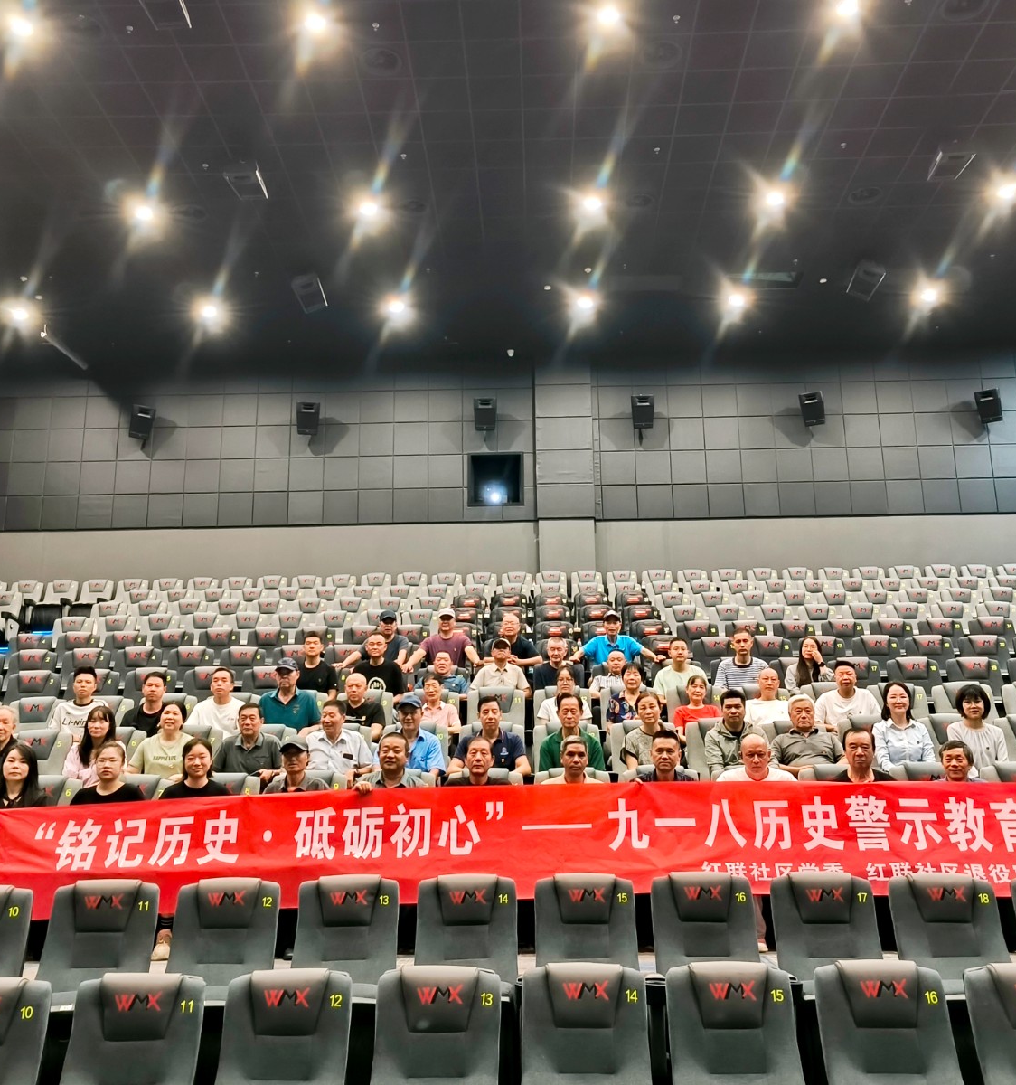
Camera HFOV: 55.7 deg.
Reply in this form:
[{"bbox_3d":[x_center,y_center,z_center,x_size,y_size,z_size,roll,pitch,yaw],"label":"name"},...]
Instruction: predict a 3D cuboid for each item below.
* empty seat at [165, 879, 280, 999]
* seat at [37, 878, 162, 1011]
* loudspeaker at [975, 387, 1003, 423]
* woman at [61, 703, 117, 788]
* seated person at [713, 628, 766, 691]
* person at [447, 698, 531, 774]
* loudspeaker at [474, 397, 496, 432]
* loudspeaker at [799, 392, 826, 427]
[{"bbox_3d":[-1.304,2.033,4.212,0.550,1.000,0.720,0,-12,-5],"label":"empty seat"},{"bbox_3d":[-1.826,2.023,4.170,0.540,1.010,0.620,1,-13,-6],"label":"seat"},{"bbox_3d":[7.686,-2.160,15.322,0.340,0.500,0.300,-8,2,30],"label":"loudspeaker"},{"bbox_3d":[-2.960,1.701,6.634,0.460,1.147,0.800,0,-13,-2],"label":"woman"},{"bbox_3d":[2.153,1.385,8.644,0.500,1.275,0.780,-3,-13,8],"label":"seated person"},{"bbox_3d":[-0.118,1.651,6.634,0.560,1.179,0.800,-1,-13,1],"label":"person"},{"bbox_3d":[-0.374,-2.142,16.170,0.390,0.550,0.270,-1,7,2],"label":"loudspeaker"},{"bbox_3d":[5.104,-2.231,16.039,0.370,0.560,0.340,-7,8,26],"label":"loudspeaker"}]

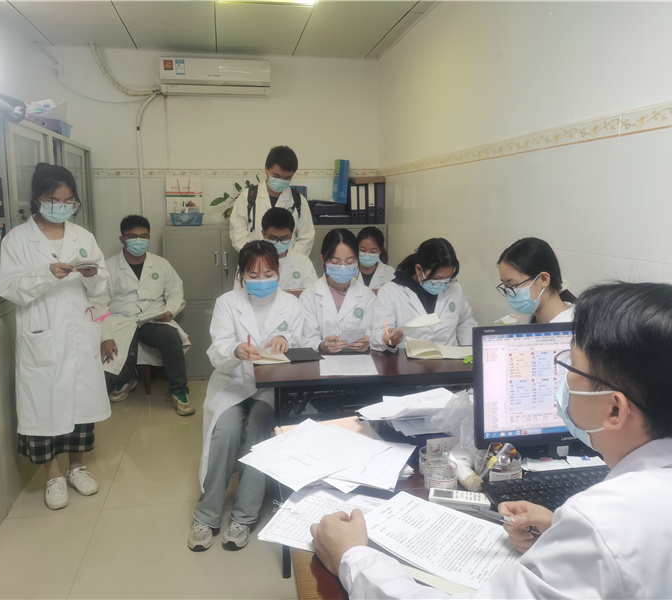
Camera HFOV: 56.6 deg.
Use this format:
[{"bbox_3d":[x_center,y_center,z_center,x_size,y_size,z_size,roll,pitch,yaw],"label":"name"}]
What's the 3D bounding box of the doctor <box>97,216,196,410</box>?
[{"bbox_3d":[-1.352,0.051,4.407,0.620,1.300,0.880,-2,9,-15],"label":"doctor"}]

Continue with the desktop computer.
[{"bbox_3d":[0.537,0.227,1.395,0.480,0.350,0.370,-1,9,-7],"label":"desktop computer"}]

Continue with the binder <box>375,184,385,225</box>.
[{"bbox_3d":[0.334,-0.784,5.118,0.072,0.320,0.280,-2,9,-10],"label":"binder"}]

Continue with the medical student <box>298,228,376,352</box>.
[{"bbox_3d":[0.006,0.318,2.771,0.440,1.260,0.660,-1,9,-4],"label":"medical student"}]

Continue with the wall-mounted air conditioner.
[{"bbox_3d":[-0.926,-1.711,4.854,0.830,0.270,0.210,-2,9,-10],"label":"wall-mounted air conditioner"}]

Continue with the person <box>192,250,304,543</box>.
[{"bbox_3d":[-0.359,0.355,2.660,0.460,1.220,0.620,-1,9,-9],"label":"person"}]

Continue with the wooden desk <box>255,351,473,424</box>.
[{"bbox_3d":[0.272,0.606,2.549,1.200,0.755,0.520,-2,9,-10],"label":"wooden desk"}]

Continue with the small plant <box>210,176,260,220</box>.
[{"bbox_3d":[-0.767,-0.778,4.901,0.420,0.380,0.380,-2,9,-10],"label":"small plant"}]

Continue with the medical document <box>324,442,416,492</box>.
[{"bbox_3d":[0.039,0.372,1.446,0.280,0.010,0.220,4,9,23],"label":"medical document"}]

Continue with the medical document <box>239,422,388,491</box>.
[{"bbox_3d":[-0.046,0.365,1.470,0.297,0.010,0.210,-8,12,-42],"label":"medical document"}]

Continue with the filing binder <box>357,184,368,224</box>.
[{"bbox_3d":[0.188,-0.781,5.093,0.072,0.320,0.280,-2,9,-10],"label":"filing binder"}]

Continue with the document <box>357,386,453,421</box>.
[{"bbox_3d":[0.174,0.247,1.568,0.280,0.050,0.190,-6,11,-35],"label":"document"}]

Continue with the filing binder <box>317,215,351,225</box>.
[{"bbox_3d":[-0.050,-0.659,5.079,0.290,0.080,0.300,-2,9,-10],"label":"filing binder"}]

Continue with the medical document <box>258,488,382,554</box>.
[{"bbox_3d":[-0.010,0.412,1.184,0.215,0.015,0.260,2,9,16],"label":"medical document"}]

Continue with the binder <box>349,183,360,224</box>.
[{"bbox_3d":[0.119,-0.770,5.042,0.074,0.320,0.285,-2,9,-10],"label":"binder"}]

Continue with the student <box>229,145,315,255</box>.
[{"bbox_3d":[-0.406,-0.116,4.039,0.540,1.740,0.360,-1,9,-6],"label":"student"}]

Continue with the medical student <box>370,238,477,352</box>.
[{"bbox_3d":[0.400,0.336,2.814,0.490,1.210,0.660,-1,9,-3],"label":"medical student"}]

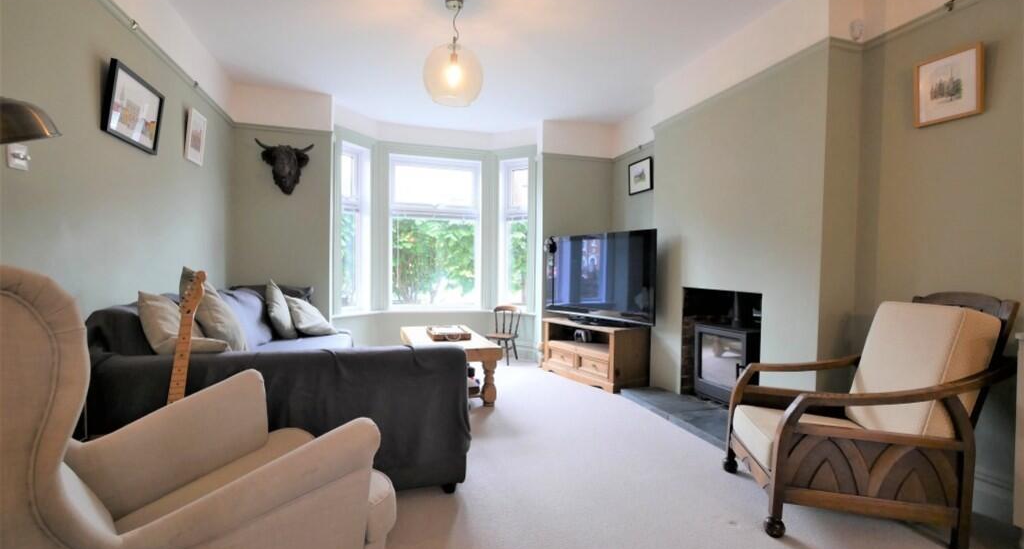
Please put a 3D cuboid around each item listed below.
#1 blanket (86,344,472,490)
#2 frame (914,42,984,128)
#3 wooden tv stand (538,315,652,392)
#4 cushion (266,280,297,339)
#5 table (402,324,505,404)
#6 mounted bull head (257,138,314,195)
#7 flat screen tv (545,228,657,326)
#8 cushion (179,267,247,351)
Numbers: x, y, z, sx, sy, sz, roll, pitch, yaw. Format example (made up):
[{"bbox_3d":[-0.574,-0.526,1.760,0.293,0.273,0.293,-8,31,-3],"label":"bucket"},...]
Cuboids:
[{"bbox_3d":[-0.949,0.639,1.815,1.514,0.669,0.247,0,1,-14],"label":"blanket"},{"bbox_3d":[1.933,-0.823,1.833,0.029,0.291,0.223,0,1,-18],"label":"frame"},{"bbox_3d":[0.769,0.710,3.930,0.479,0.516,0.898,0,1,-36],"label":"wooden tv stand"},{"bbox_3d":[-1.596,0.246,2.869,0.134,0.422,0.412,-19,8,-19],"label":"cushion"},{"bbox_3d":[-0.581,0.745,3.528,0.620,0.437,1.257,0,1,-18],"label":"table"},{"bbox_3d":[-1.882,-0.897,3.442,0.417,0.422,0.237,0,1,-18],"label":"mounted bull head"},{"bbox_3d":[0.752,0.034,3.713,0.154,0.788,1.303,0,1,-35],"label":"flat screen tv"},{"bbox_3d":[-1.469,0.198,2.045,0.149,0.464,0.443,-29,12,-20],"label":"cushion"}]

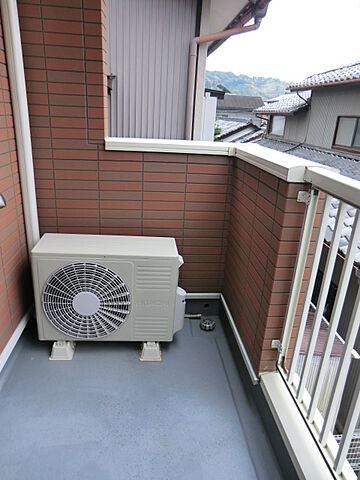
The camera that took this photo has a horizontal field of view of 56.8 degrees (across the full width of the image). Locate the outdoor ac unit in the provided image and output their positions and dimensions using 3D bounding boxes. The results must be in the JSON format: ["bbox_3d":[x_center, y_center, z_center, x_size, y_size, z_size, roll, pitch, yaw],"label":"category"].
[{"bbox_3d":[-0.380,0.281,1.898,0.765,0.542,0.278,2,20,-6],"label":"outdoor ac unit"}]

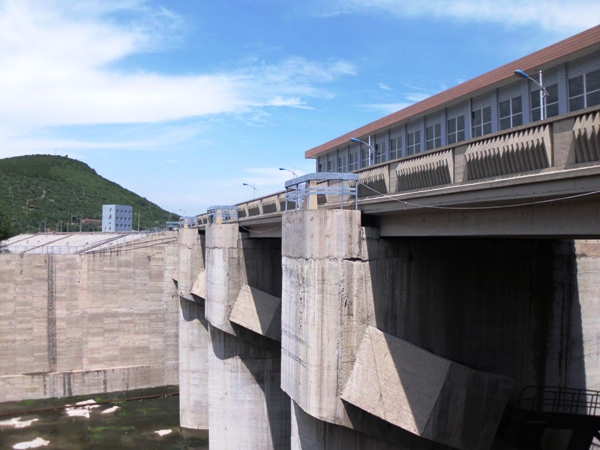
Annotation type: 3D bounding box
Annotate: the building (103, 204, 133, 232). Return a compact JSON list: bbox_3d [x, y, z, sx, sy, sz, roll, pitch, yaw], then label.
[{"bbox_3d":[-87.644,-2.920,233.198,7.306,12.851,12.401,0,-2,18],"label":"building"}]

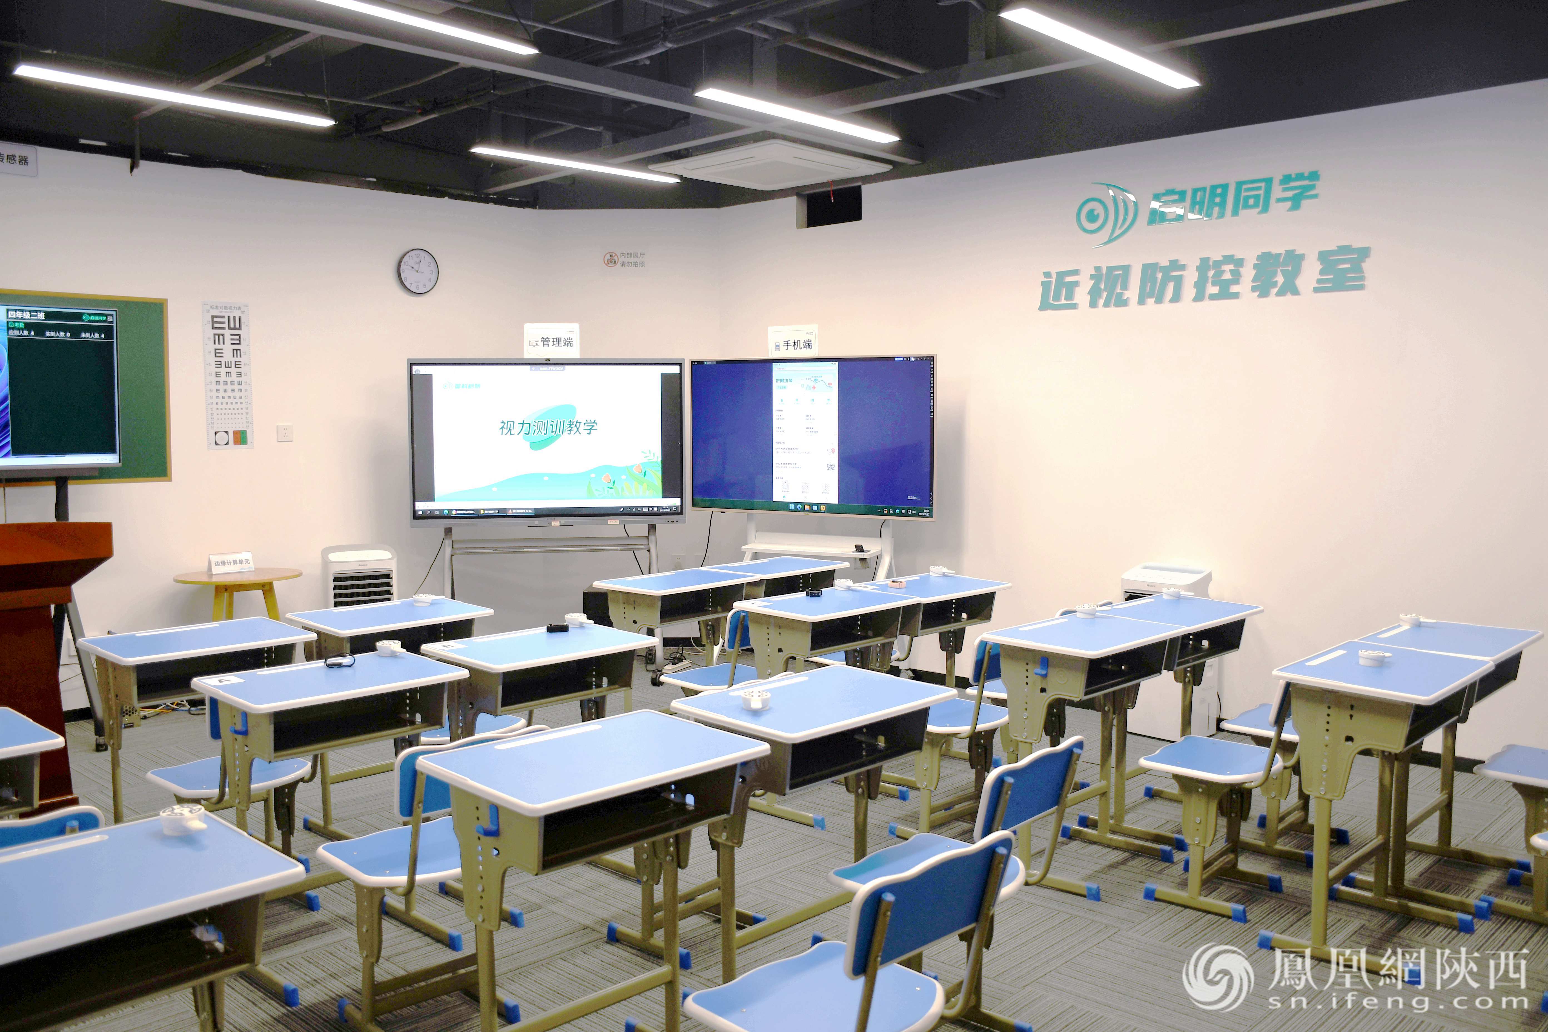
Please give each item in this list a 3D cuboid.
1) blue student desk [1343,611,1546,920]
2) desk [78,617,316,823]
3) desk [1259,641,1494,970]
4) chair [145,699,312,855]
[{"bbox_3d":[2.175,0.785,3.765,0.600,0.799,0.410,-5,8,-44],"label":"blue student desk"},{"bbox_3d":[-1.877,0.775,3.830,0.410,0.766,0.600,5,7,41],"label":"desk"},{"bbox_3d":[1.738,0.824,3.335,0.600,0.799,0.410,-5,8,-44],"label":"desk"},{"bbox_3d":[-1.476,0.767,3.235,0.460,0.750,0.380,3,5,43],"label":"chair"}]

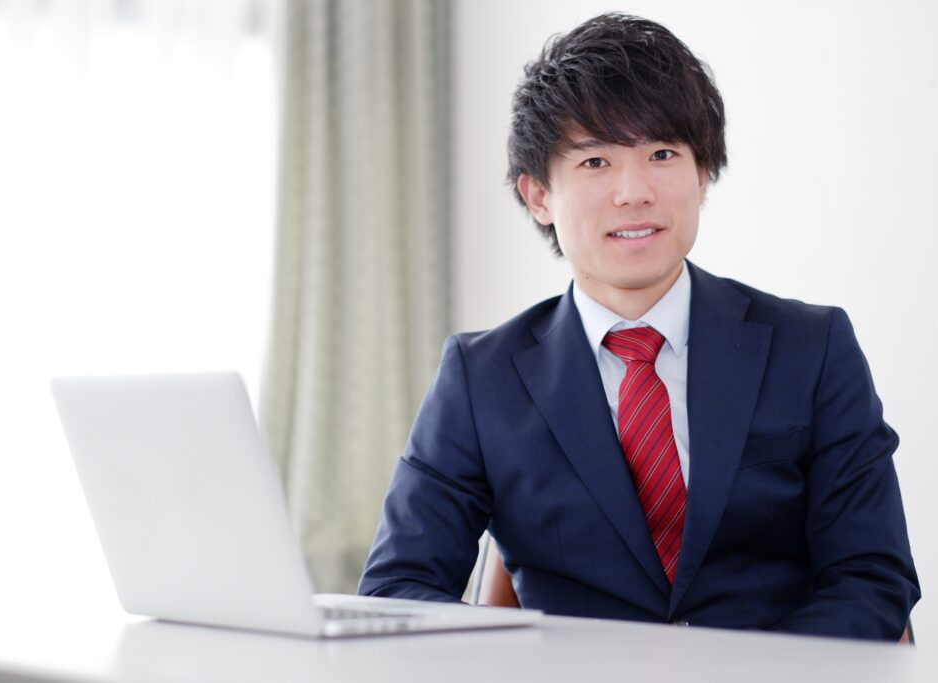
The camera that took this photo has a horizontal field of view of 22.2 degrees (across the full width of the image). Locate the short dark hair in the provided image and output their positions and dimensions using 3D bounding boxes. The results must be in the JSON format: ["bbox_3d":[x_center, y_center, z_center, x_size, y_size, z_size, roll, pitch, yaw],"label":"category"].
[{"bbox_3d":[0.141,-0.196,2.270,0.203,0.232,0.228,-5,-2,-2],"label":"short dark hair"}]

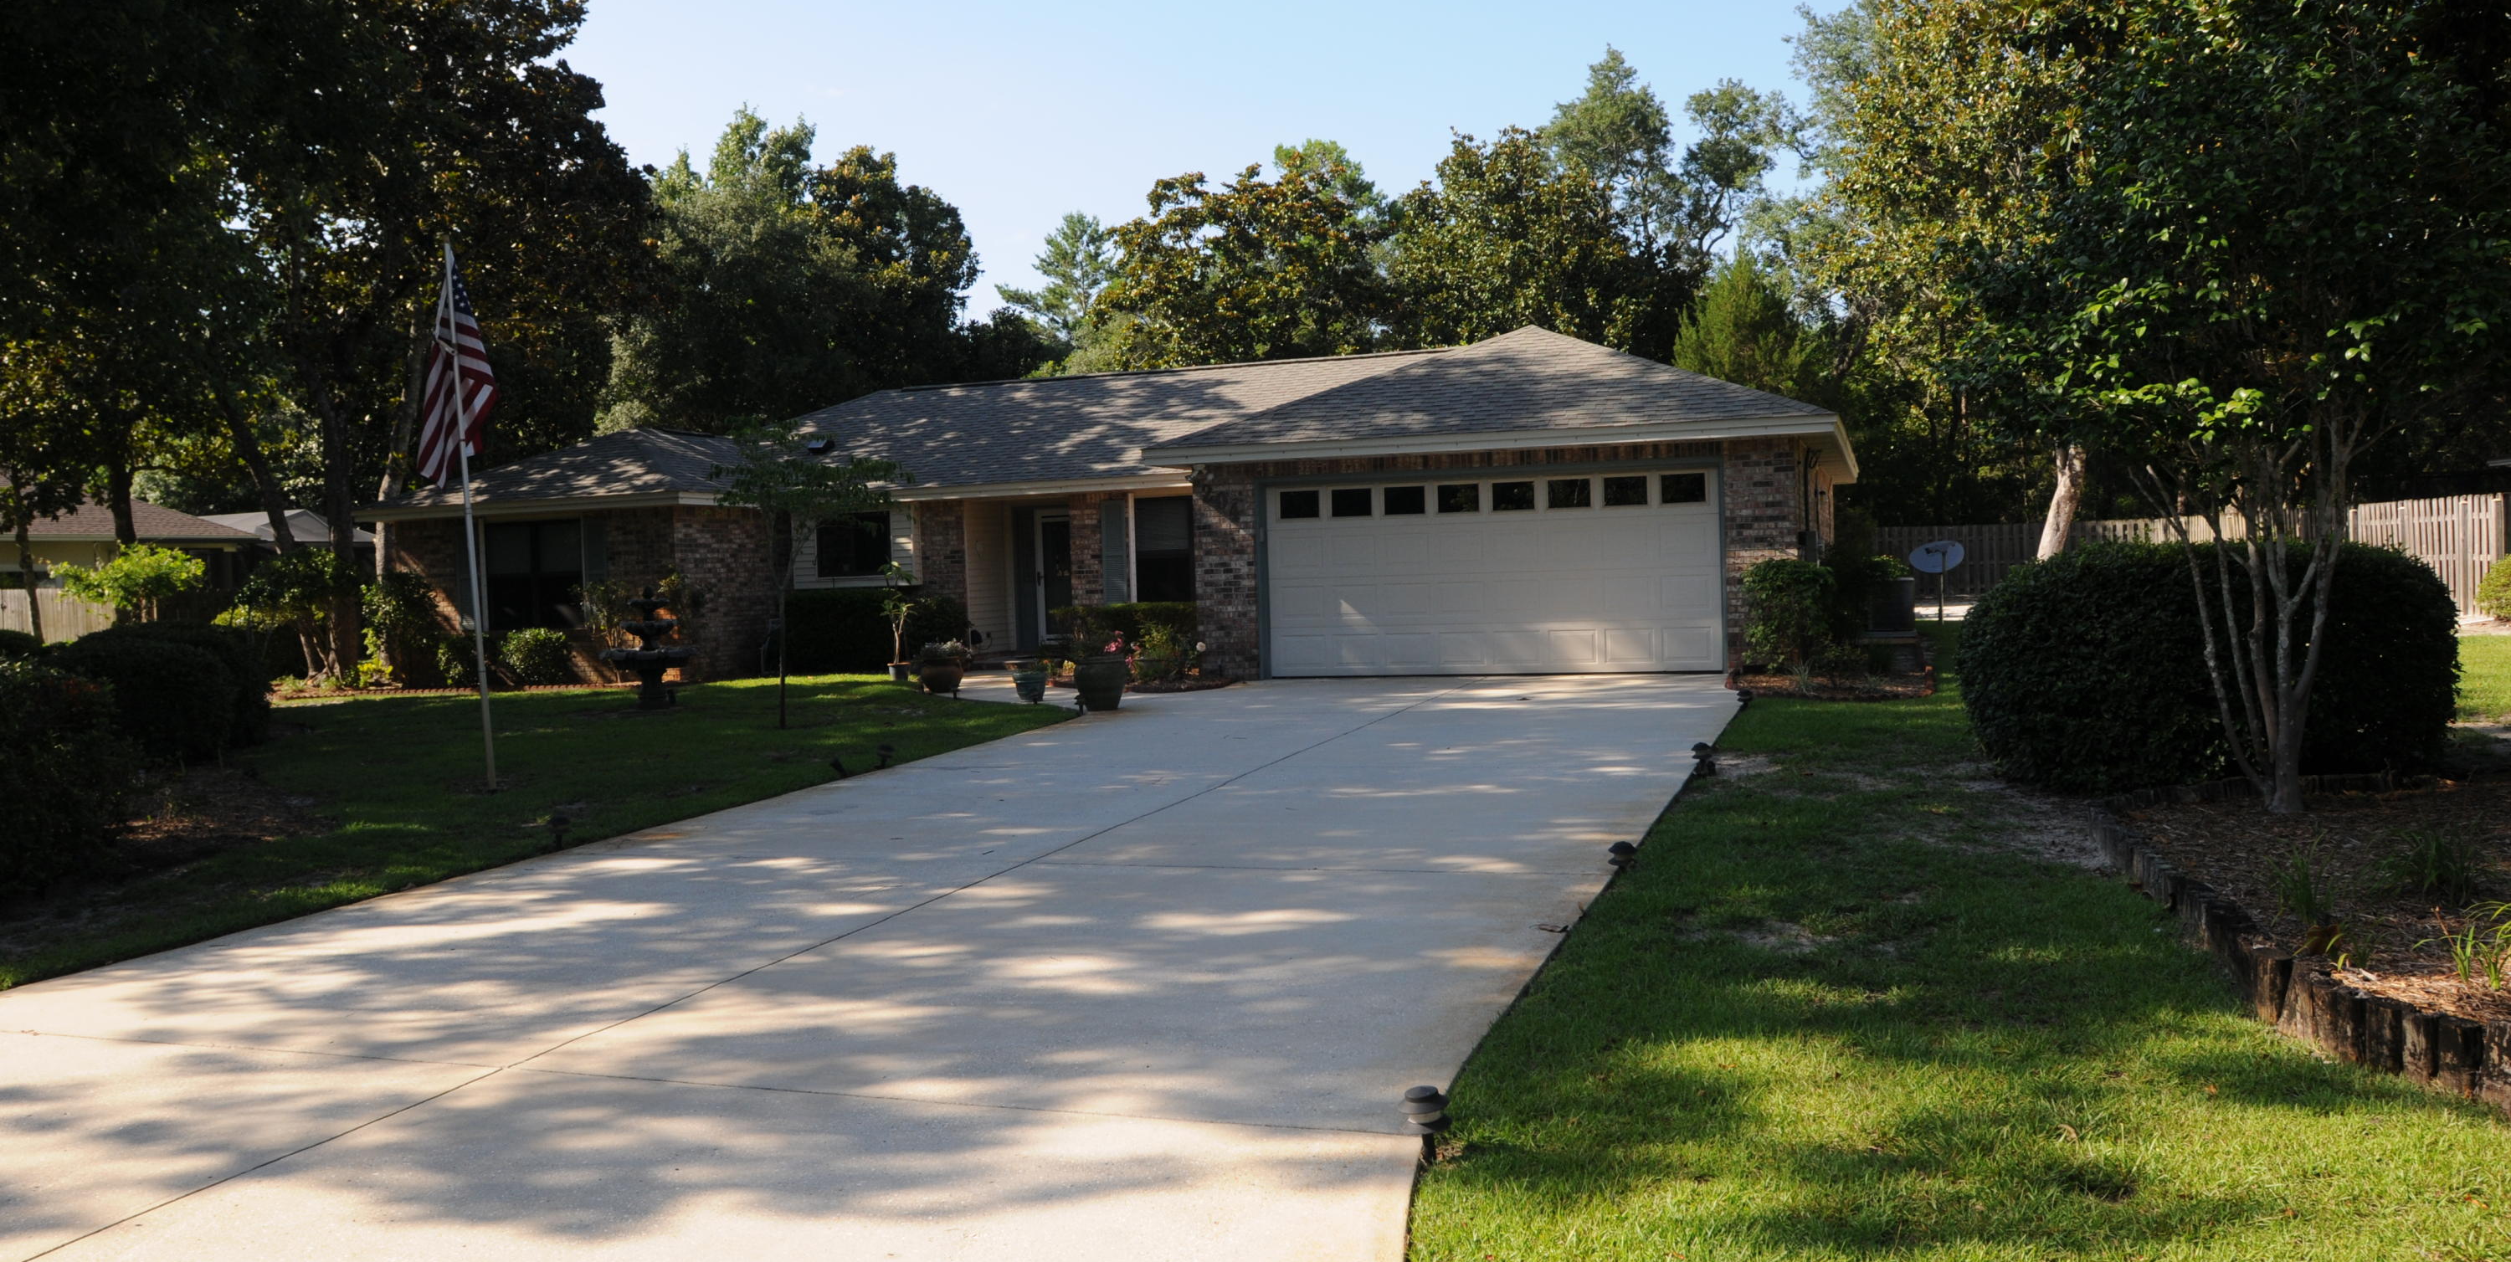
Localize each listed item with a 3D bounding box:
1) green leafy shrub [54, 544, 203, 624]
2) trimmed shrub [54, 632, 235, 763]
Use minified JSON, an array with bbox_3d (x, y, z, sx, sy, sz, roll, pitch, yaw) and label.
[{"bbox_3d":[-14.852,-0.034,22.952,1.700,2.250,1.650,-1,3,20],"label":"green leafy shrub"},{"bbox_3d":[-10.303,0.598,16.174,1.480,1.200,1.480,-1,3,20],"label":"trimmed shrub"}]

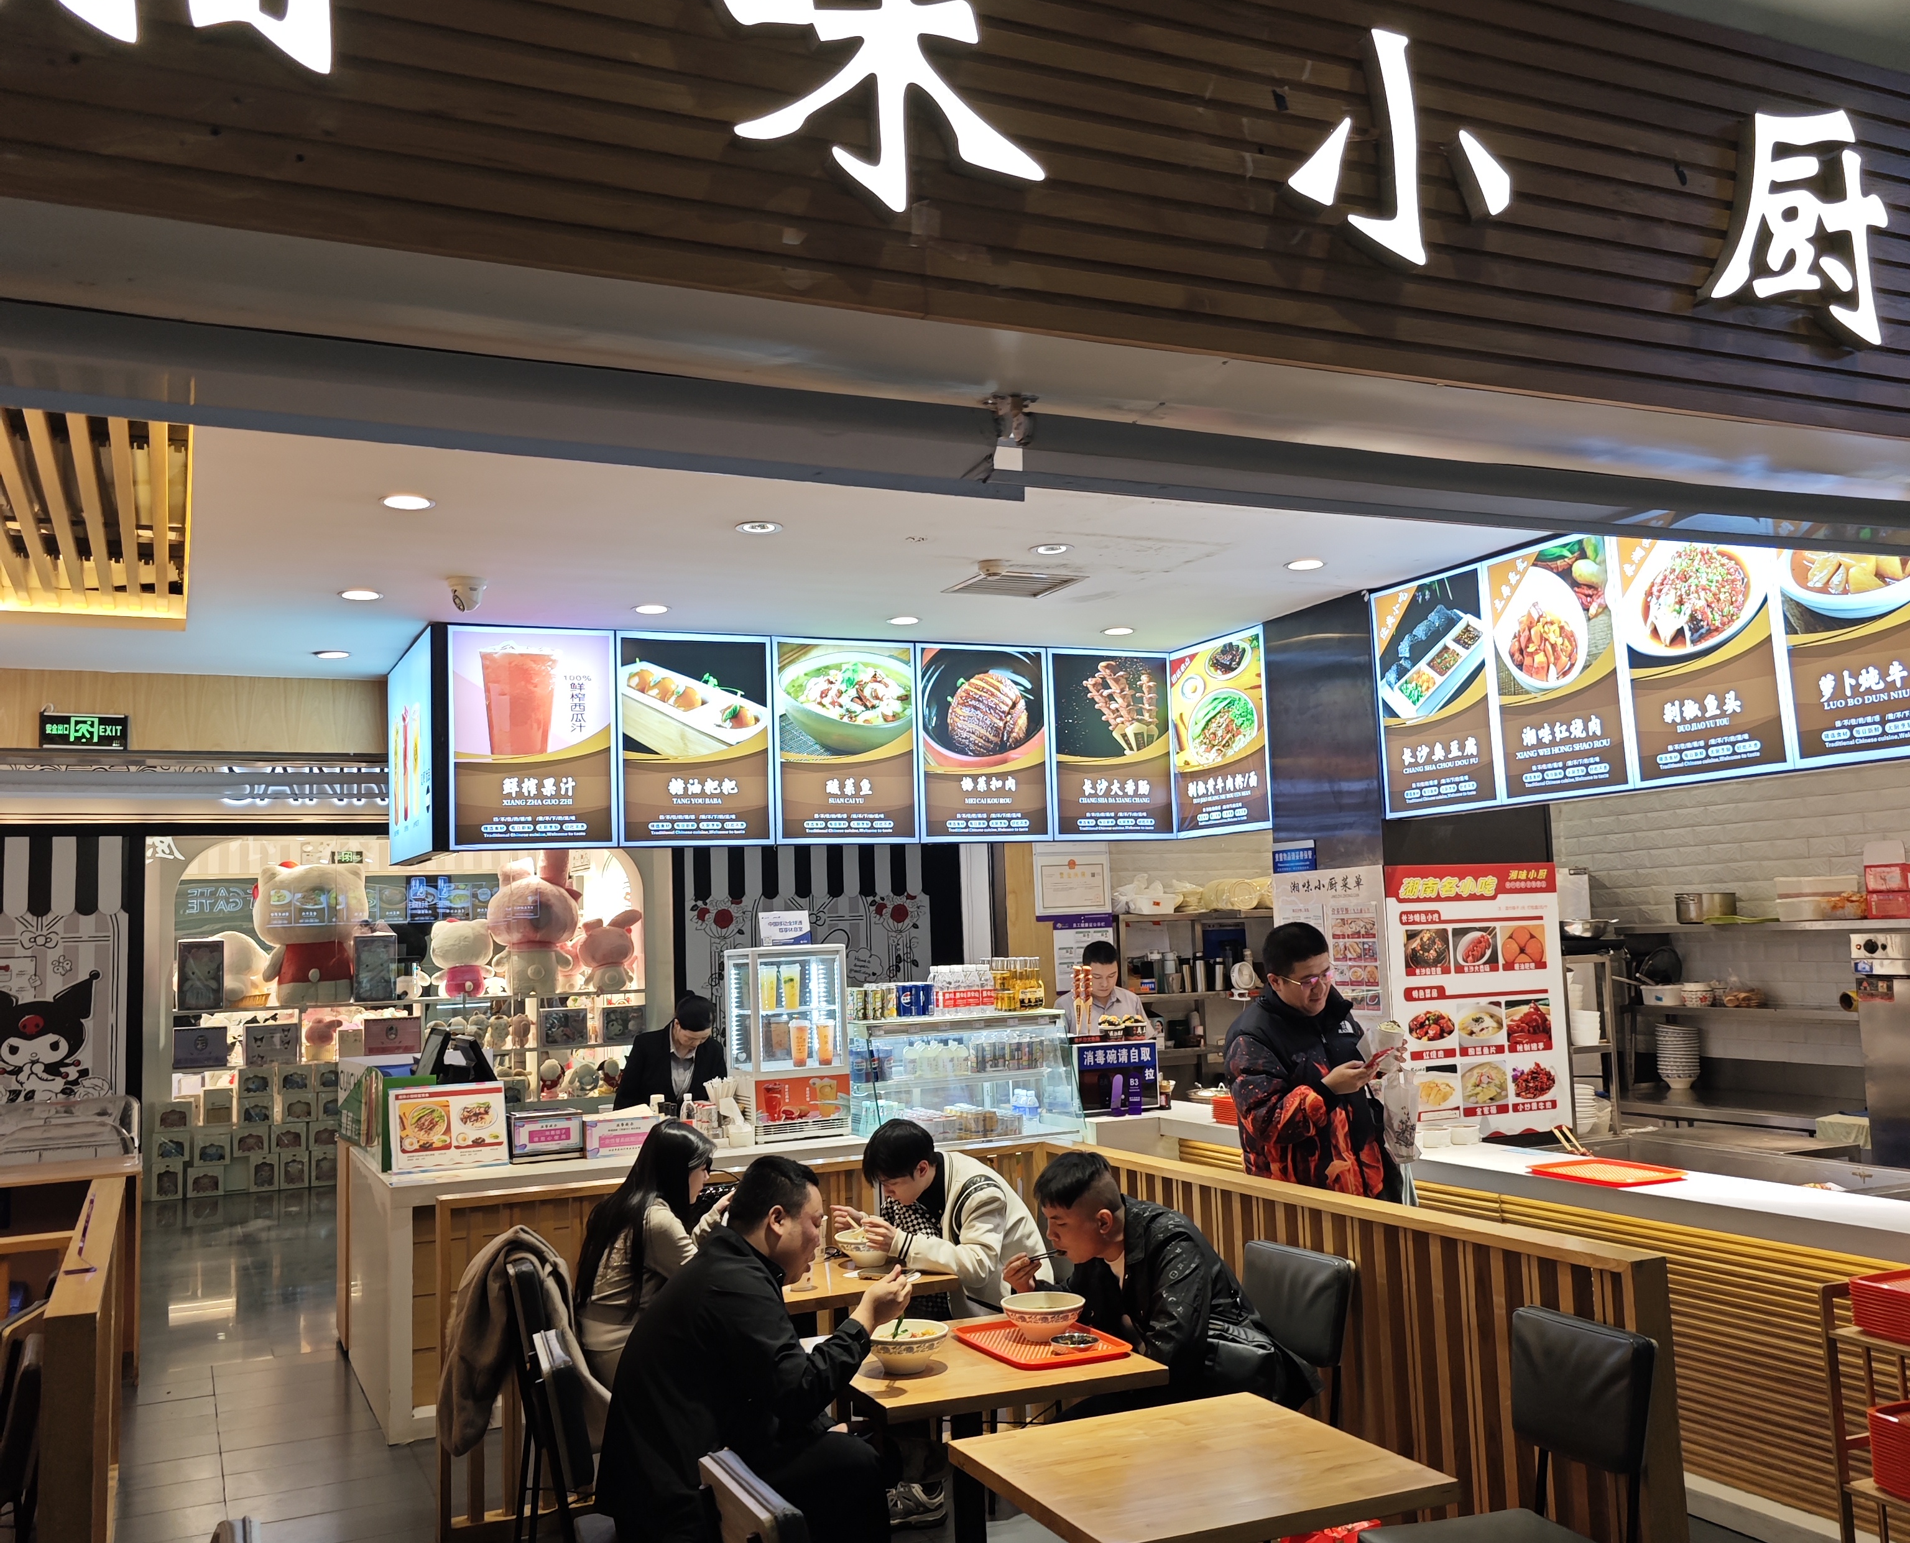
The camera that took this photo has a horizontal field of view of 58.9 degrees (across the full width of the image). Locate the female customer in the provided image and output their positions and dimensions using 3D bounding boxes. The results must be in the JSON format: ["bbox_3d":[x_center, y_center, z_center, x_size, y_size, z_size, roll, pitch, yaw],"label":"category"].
[{"bbox_3d":[-0.825,1.619,4.900,0.680,1.200,0.450,0,-6,-24],"label":"female customer"}]

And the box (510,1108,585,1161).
[{"bbox_3d":[-1.604,1.437,6.633,0.272,0.180,0.150,0,-6,-24],"label":"box"}]

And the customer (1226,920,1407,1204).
[{"bbox_3d":[1.087,1.310,5.066,0.400,1.705,0.520,-7,-7,37],"label":"customer"}]

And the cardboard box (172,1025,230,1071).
[{"bbox_3d":[-5.658,2.068,12.708,0.360,0.310,0.150,1,-6,-25],"label":"cardboard box"}]

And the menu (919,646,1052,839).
[{"bbox_3d":[0.121,-0.118,7.163,0.612,0.820,0.080,0,-6,-24],"label":"menu"}]

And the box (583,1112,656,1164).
[{"bbox_3d":[-1.346,1.438,6.749,0.272,0.180,0.150,0,-6,-24],"label":"box"}]

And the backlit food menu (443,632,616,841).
[{"bbox_3d":[-1.688,-0.130,6.769,0.659,0.878,0.080,0,-6,-25],"label":"backlit food menu"}]

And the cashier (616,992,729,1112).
[{"bbox_3d":[-1.222,1.723,7.425,0.480,1.520,0.400,1,-6,-25],"label":"cashier"}]

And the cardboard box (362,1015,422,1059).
[{"bbox_3d":[-4.635,2.188,13.939,0.442,0.342,0.201,0,-6,-25],"label":"cardboard box"}]

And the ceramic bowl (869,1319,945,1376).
[{"bbox_3d":[-0.114,1.333,3.897,0.175,0.090,0.175,-2,-6,0],"label":"ceramic bowl"}]

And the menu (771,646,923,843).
[{"bbox_3d":[-0.434,-0.114,6.684,0.600,0.800,0.060,1,-6,-25],"label":"menu"}]

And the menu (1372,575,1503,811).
[{"bbox_3d":[1.834,-0.289,6.379,0.080,0.881,0.639,0,-6,-25],"label":"menu"}]

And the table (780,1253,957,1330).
[{"bbox_3d":[-0.424,1.945,5.274,0.714,0.746,0.709,0,-6,-25],"label":"table"}]

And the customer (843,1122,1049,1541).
[{"bbox_3d":[-0.014,1.644,5.218,0.760,1.155,0.520,0,-6,-24],"label":"customer"}]

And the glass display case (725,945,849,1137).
[{"bbox_3d":[-0.723,1.156,7.266,0.425,0.800,0.385,1,-6,-25],"label":"glass display case"}]

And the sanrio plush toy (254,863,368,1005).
[{"bbox_3d":[-5.338,1.339,14.026,0.865,1.177,0.624,0,-6,-25],"label":"sanrio plush toy"}]

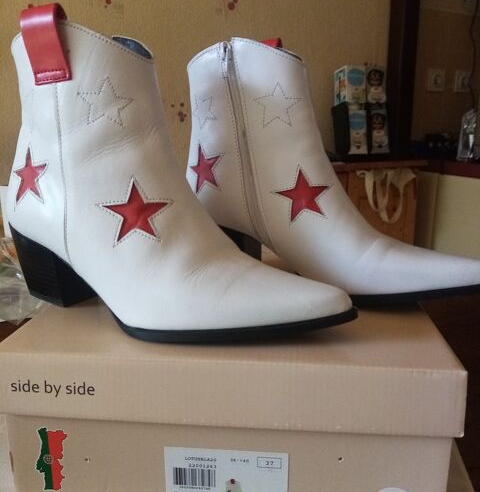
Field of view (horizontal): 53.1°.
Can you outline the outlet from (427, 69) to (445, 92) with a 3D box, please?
[{"bbox_3d":[0.781,-0.653,1.901,0.083,0.081,0.015,-6,15,-19],"label":"outlet"}]

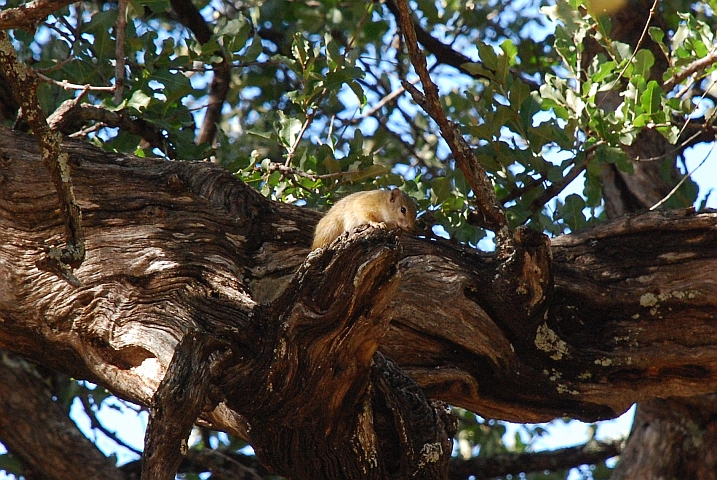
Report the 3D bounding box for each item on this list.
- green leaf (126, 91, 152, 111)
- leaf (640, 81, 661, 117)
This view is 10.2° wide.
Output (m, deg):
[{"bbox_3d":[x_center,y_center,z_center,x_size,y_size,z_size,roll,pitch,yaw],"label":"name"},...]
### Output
[{"bbox_3d":[-0.326,-0.206,6.000,0.037,0.034,0.016,0,-12,0],"label":"green leaf"},{"bbox_3d":[0.428,-0.207,5.900,0.030,0.053,0.012,0,-12,0],"label":"leaf"}]

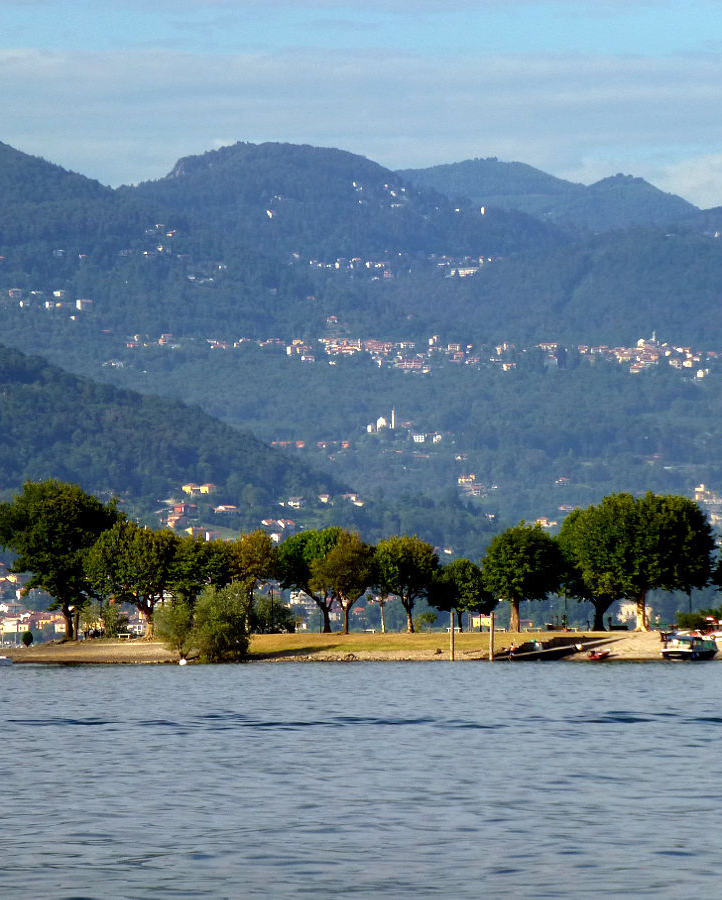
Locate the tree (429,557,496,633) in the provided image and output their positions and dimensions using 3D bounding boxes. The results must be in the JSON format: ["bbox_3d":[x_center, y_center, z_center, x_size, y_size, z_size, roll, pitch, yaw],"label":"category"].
[{"bbox_3d":[10.481,15.076,630.000,6.815,7.951,6.800,0,-2,0],"label":"tree"}]

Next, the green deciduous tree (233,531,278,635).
[{"bbox_3d":[-10.940,13.780,642.000,4.950,10.840,5.440,0,-2,0],"label":"green deciduous tree"}]

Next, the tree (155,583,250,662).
[{"bbox_3d":[-15.743,17.034,606.000,9.535,8.145,8.000,0,-2,0],"label":"tree"}]

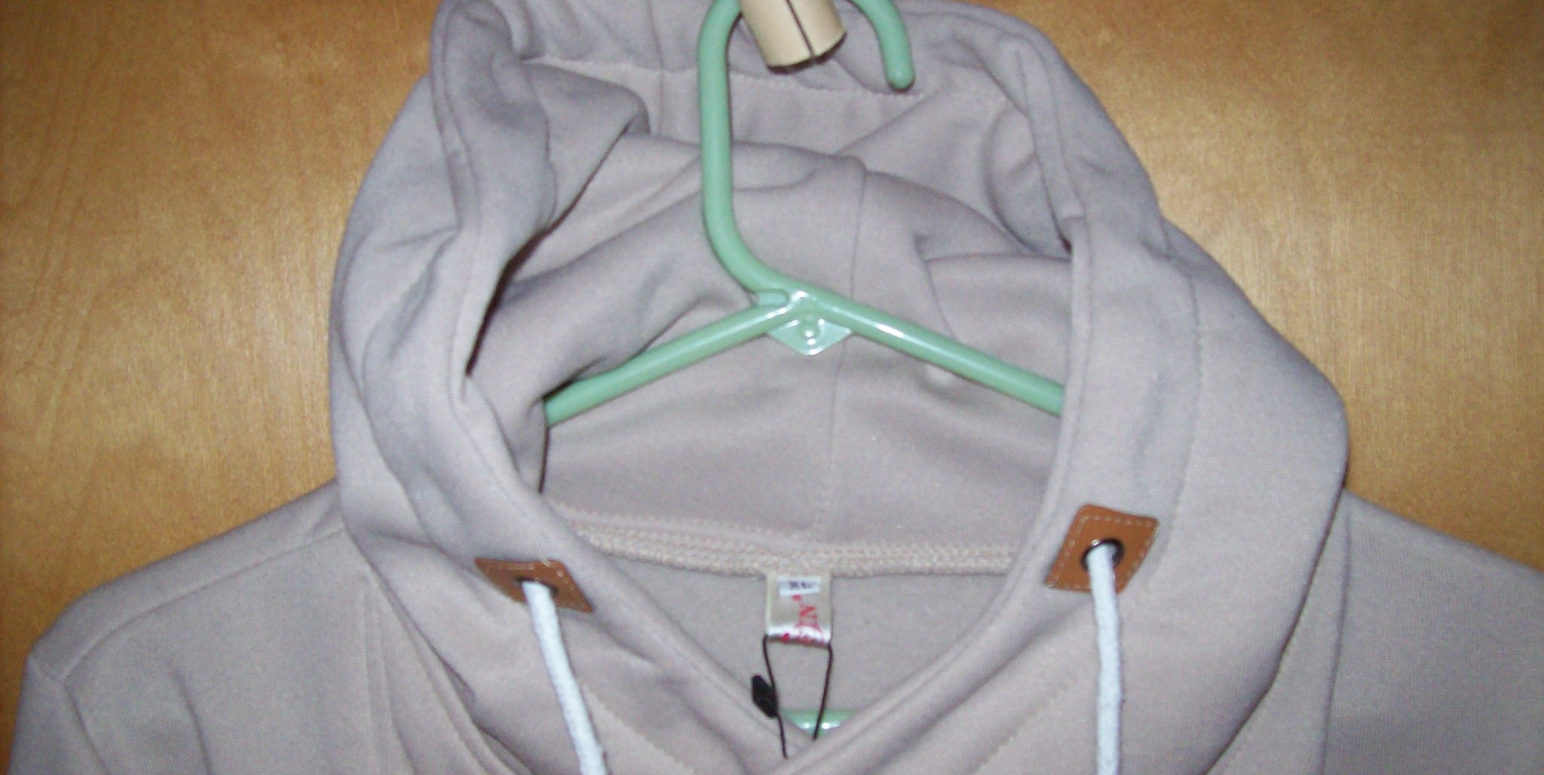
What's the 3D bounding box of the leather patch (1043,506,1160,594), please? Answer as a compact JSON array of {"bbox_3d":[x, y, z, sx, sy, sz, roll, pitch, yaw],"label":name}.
[{"bbox_3d":[0.094,0.046,0.455,0.026,0.027,0.003,13,22,-20],"label":"leather patch"}]

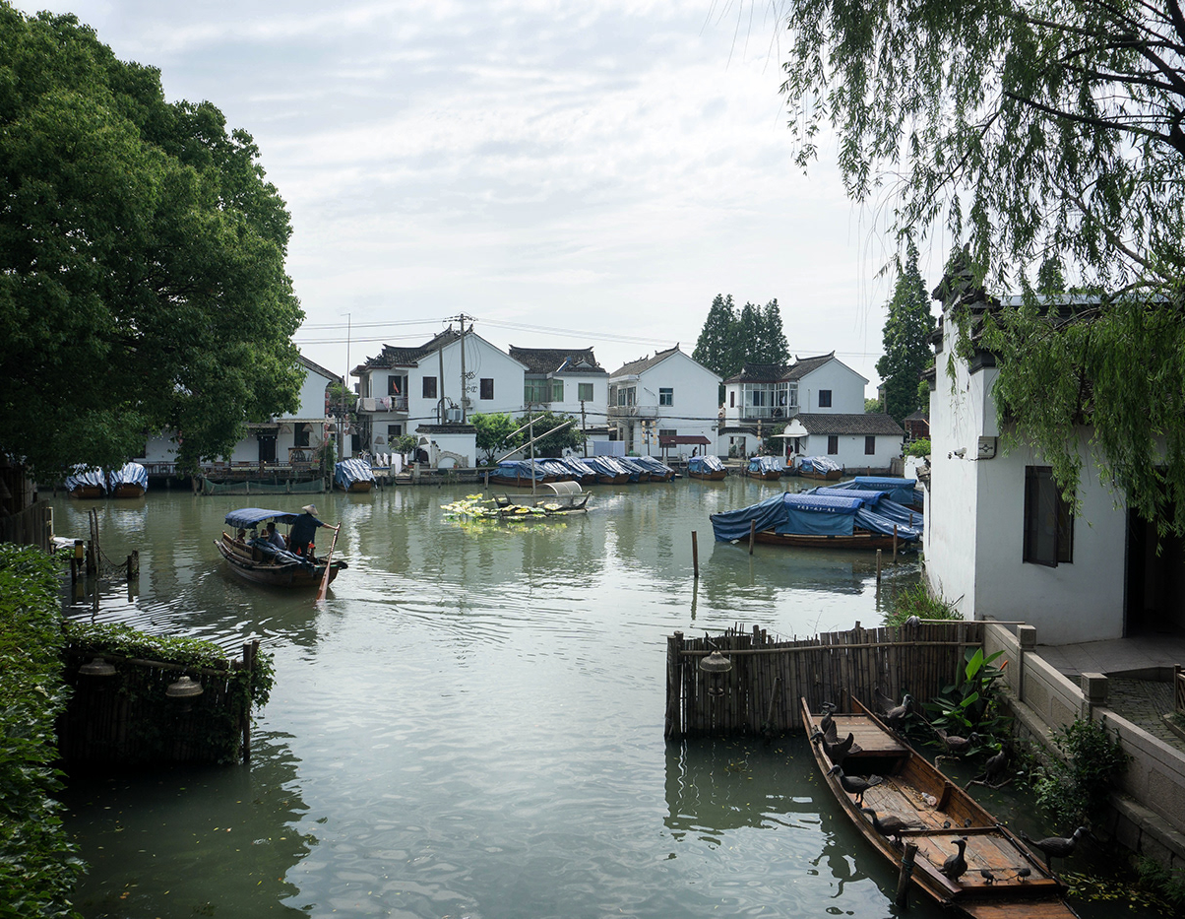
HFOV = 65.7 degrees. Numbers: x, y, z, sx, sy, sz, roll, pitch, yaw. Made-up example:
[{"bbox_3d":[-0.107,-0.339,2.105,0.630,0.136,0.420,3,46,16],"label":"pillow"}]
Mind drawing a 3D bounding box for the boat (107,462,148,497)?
[{"bbox_3d":[-24.000,0.924,47.300,1.900,1.750,6.800,-1,2,-27],"label":"boat"}]

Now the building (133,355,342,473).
[{"bbox_3d":[-21.000,-2.864,55.800,11.000,7.200,8.000,-1,2,-20],"label":"building"}]

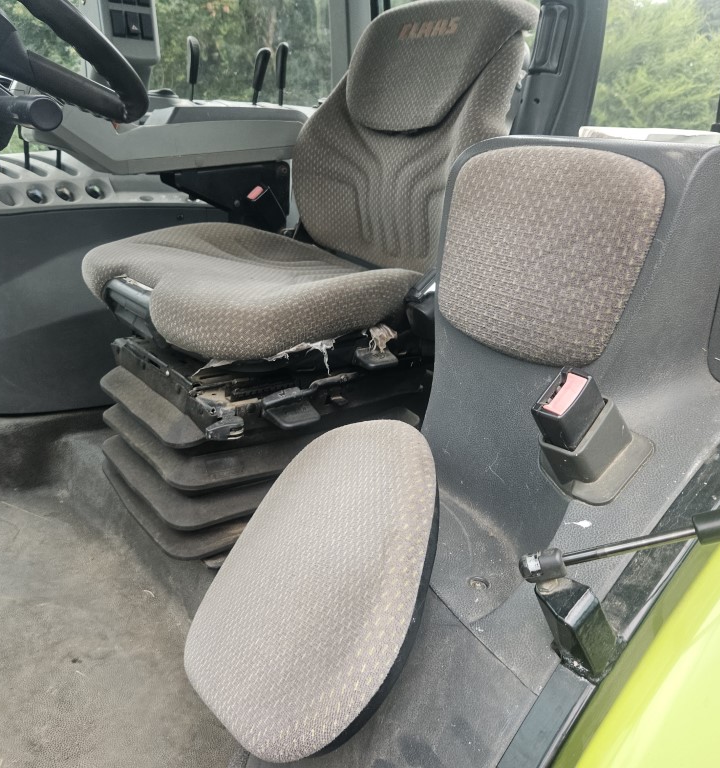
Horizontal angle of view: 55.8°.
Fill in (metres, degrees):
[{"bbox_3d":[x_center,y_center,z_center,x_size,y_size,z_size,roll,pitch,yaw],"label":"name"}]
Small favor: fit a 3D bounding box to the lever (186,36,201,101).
[{"bbox_3d":[-0.385,-0.728,1.570,0.023,0.130,0.024,21,23,37],"label":"lever"}]

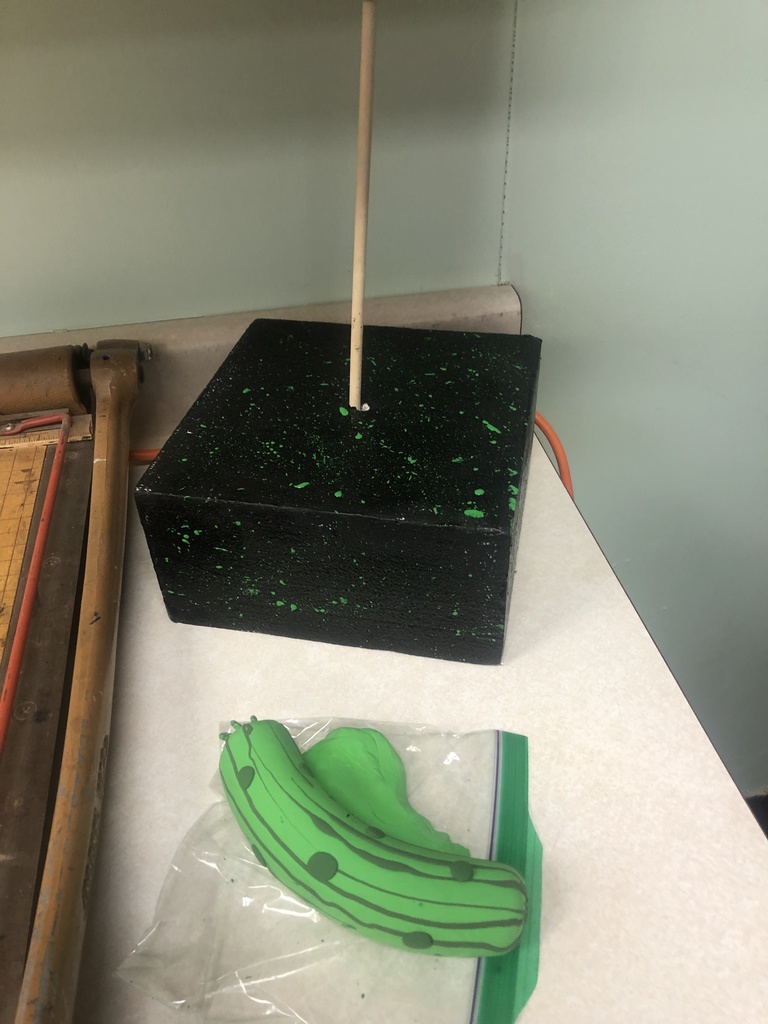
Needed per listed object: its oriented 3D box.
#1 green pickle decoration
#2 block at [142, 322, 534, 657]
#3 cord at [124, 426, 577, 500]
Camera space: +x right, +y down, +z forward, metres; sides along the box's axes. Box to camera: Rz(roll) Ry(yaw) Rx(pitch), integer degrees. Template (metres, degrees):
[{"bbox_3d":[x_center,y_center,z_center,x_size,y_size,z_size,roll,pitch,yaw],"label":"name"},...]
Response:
[{"bbox_3d":[-0.017,0.145,0.373,0.171,0.039,0.056,23,46,28],"label":"green pickle decoration"},{"bbox_3d":[-0.013,-0.025,0.529,0.200,0.101,0.200,6,41,11],"label":"block"},{"bbox_3d":[-0.015,-0.030,0.674,0.370,0.085,0.020,-6,40,-3],"label":"cord"}]

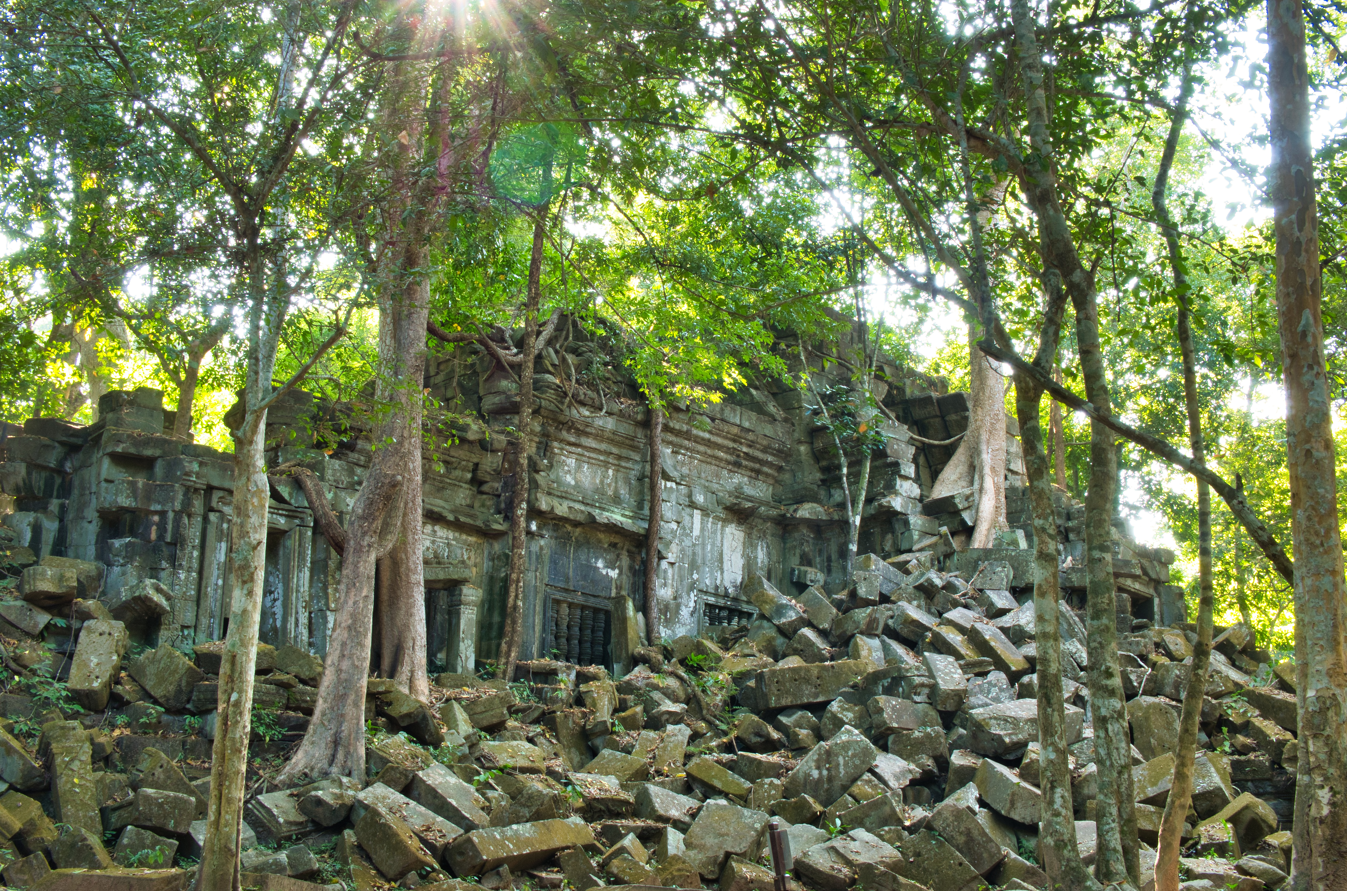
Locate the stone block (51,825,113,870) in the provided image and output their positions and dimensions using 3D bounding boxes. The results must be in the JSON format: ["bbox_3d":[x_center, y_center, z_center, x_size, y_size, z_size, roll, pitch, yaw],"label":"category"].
[{"bbox_3d":[-5.607,3.851,14.800,0.470,0.400,0.420,15,-17,-8],"label":"stone block"}]

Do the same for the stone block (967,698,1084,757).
[{"bbox_3d":[4.631,3.658,20.370,1.336,0.450,0.714,-5,3,13],"label":"stone block"}]

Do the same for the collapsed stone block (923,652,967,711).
[{"bbox_3d":[3.365,2.923,19.301,0.343,0.330,0.706,-1,27,-6],"label":"collapsed stone block"}]

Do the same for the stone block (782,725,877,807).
[{"bbox_3d":[1.939,3.902,18.900,0.971,0.499,0.442,-46,-12,5],"label":"stone block"}]

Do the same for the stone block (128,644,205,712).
[{"bbox_3d":[-6.333,2.894,19.531,0.496,0.527,0.523,35,-18,19],"label":"stone block"}]

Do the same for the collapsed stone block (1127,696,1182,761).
[{"bbox_3d":[6.314,3.700,20.370,0.592,0.759,0.528,-2,-1,20],"label":"collapsed stone block"}]

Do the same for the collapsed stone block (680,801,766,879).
[{"bbox_3d":[0.500,3.695,14.501,0.576,0.550,0.389,5,-23,20],"label":"collapsed stone block"}]

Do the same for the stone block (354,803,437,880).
[{"bbox_3d":[-2.552,3.671,14.301,0.660,0.340,0.485,43,-5,27],"label":"stone block"}]

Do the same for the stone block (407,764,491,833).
[{"bbox_3d":[-2.565,4.156,17.957,0.969,0.373,0.341,35,26,20],"label":"stone block"}]

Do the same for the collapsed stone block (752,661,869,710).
[{"bbox_3d":[1.954,3.361,21.840,1.483,0.514,0.524,-4,-10,-15],"label":"collapsed stone block"}]

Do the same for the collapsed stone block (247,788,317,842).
[{"bbox_3d":[-4.304,4.089,17.221,0.579,0.229,0.463,30,19,38],"label":"collapsed stone block"}]

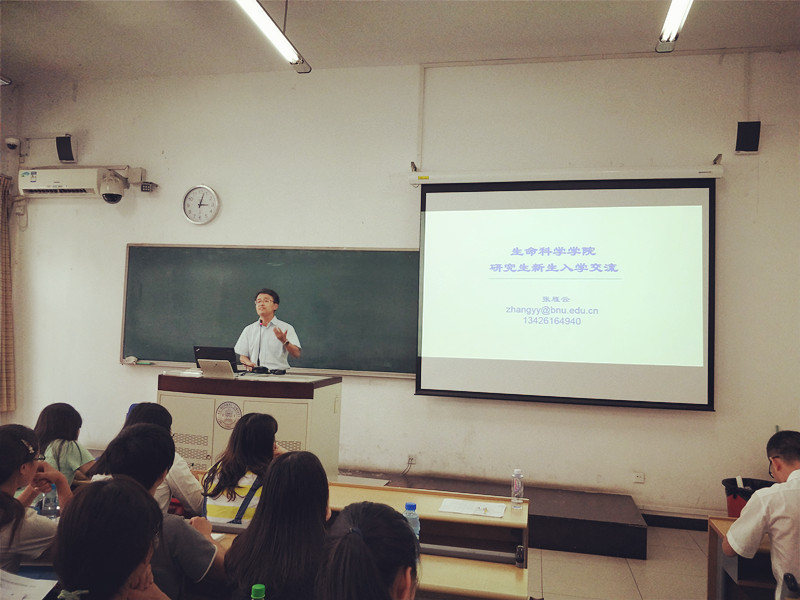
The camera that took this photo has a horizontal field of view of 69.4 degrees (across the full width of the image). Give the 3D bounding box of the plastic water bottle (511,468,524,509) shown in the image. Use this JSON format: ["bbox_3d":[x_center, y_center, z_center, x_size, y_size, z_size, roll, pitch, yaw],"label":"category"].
[{"bbox_3d":[0.640,1.022,3.128,0.065,0.211,0.065,1,-2,12],"label":"plastic water bottle"}]

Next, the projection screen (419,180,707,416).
[{"bbox_3d":[1.380,-0.077,5.012,2.464,1.914,0.071,1,-2,12],"label":"projection screen"}]

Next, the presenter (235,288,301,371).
[{"bbox_3d":[-1.194,0.740,5.130,0.586,1.692,0.424,2,-2,0],"label":"presenter"}]

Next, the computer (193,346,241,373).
[{"bbox_3d":[-1.424,0.483,4.670,0.346,0.205,0.315,1,-3,13],"label":"computer"}]

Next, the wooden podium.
[{"bbox_3d":[-1.148,1.143,4.483,1.202,1.111,0.657,1,-2,12],"label":"wooden podium"}]

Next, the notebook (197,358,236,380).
[{"bbox_3d":[-1.310,0.500,4.235,0.242,0.151,0.192,1,-2,12],"label":"notebook"}]

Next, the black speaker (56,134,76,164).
[{"bbox_3d":[-3.517,-1.590,6.103,0.182,0.273,0.162,2,6,6],"label":"black speaker"}]

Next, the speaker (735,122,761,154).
[{"bbox_3d":[2.850,-1.333,4.733,0.170,0.258,0.162,1,6,15],"label":"speaker"}]

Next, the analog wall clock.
[{"bbox_3d":[-2.016,-0.965,5.867,0.394,0.394,0.051,1,-2,12],"label":"analog wall clock"}]

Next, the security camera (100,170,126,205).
[{"bbox_3d":[-2.878,-1.130,5.803,0.222,0.323,0.273,1,-2,12],"label":"security camera"}]

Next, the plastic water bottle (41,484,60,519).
[{"bbox_3d":[-1.436,0.875,2.384,0.069,0.225,0.069,1,-2,12],"label":"plastic water bottle"}]

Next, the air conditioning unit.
[{"bbox_3d":[-3.544,-1.221,6.124,0.959,0.283,0.202,1,-2,12],"label":"air conditioning unit"}]

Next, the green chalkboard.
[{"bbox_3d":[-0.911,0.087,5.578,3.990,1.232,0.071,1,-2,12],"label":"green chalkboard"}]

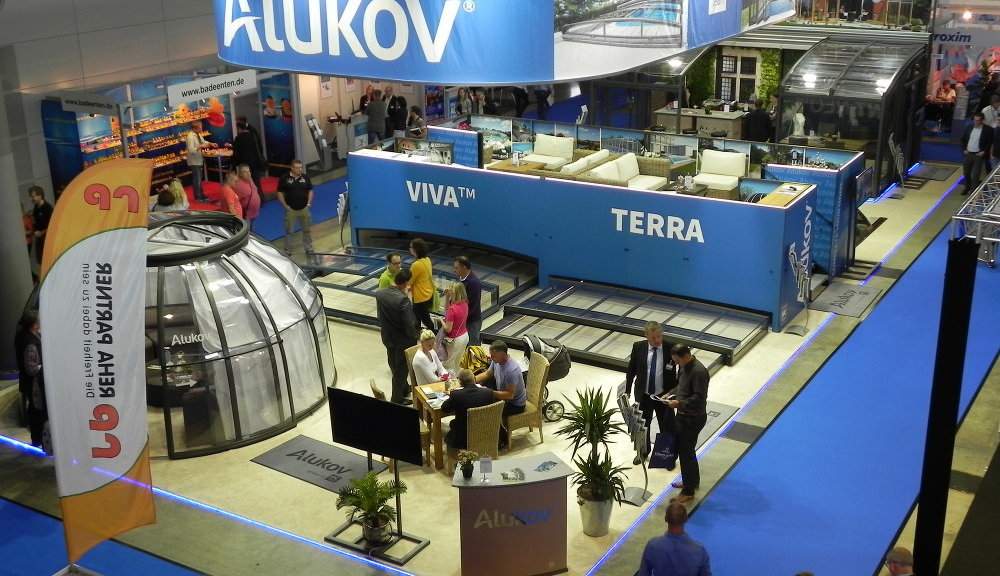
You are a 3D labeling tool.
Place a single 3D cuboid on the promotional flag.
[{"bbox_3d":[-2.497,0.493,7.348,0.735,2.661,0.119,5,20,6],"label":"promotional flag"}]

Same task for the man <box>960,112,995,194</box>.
[{"bbox_3d":[10.603,-3.027,26.487,0.550,1.780,0.400,9,22,27],"label":"man"}]

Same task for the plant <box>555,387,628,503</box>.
[{"bbox_3d":[0.985,1.722,12.243,0.750,1.480,0.720,-3,19,-5],"label":"plant"}]

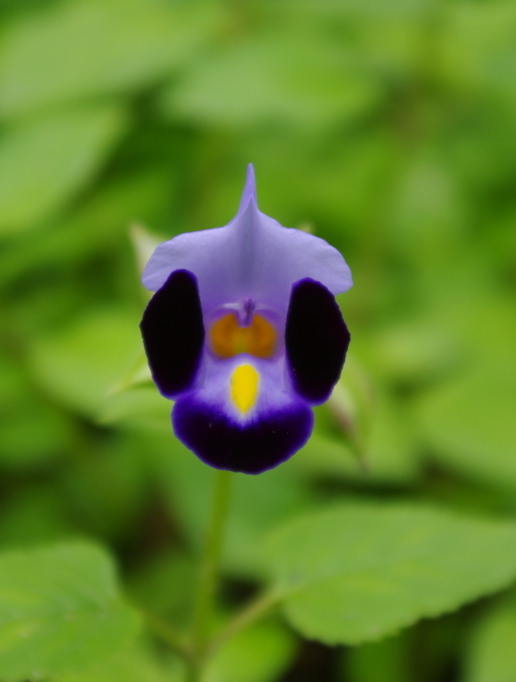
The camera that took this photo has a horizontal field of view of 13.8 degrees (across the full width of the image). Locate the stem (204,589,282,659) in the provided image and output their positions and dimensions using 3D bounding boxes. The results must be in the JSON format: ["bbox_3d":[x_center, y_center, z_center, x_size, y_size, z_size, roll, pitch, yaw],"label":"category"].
[{"bbox_3d":[-0.002,0.048,0.360,0.018,0.003,0.003,-42,90,-15],"label":"stem"}]

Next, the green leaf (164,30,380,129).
[{"bbox_3d":[0.003,-0.061,0.500,0.051,0.011,0.032,-8,37,-1],"label":"green leaf"}]

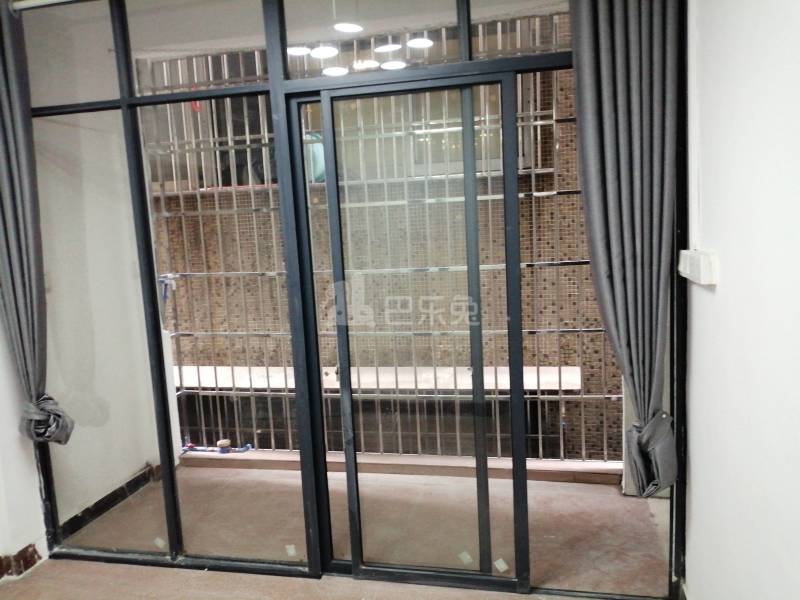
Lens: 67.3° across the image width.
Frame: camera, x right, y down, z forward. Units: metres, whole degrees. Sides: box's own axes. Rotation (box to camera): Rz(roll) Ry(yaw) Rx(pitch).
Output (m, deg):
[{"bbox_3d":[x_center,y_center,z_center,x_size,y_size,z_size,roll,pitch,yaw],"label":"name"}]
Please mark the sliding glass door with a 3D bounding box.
[{"bbox_3d":[0.082,0.192,2.503,0.850,2.088,0.080,-1,8,12],"label":"sliding glass door"}]

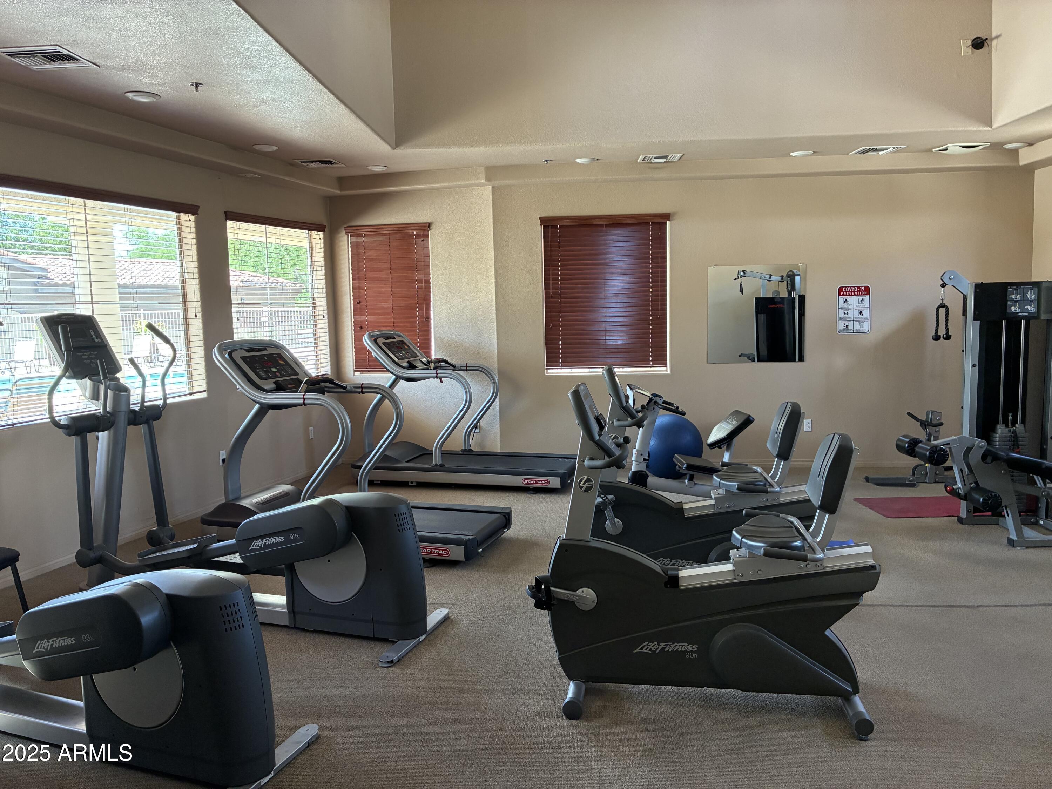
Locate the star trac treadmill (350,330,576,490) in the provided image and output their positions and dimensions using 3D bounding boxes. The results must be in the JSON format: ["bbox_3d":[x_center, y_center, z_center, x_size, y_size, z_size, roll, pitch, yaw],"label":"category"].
[{"bbox_3d":[-0.551,0.103,7.243,2.090,1.410,0.810,1,7,18],"label":"star trac treadmill"}]

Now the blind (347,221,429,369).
[{"bbox_3d":[-1.346,-0.945,7.827,0.896,1.444,0.090,0,6,14],"label":"blind"}]

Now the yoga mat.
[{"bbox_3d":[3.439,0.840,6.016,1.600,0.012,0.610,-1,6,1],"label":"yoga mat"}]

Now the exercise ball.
[{"bbox_3d":[1.333,0.479,7.230,0.589,0.589,0.589,-1,6,3],"label":"exercise ball"}]

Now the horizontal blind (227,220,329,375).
[{"bbox_3d":[-2.238,-0.833,7.295,0.060,1.450,1.470,1,7,18],"label":"horizontal blind"}]

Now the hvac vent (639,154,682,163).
[{"bbox_3d":[1.167,-2.047,6.849,0.360,0.030,0.310,-1,6,3],"label":"hvac vent"}]

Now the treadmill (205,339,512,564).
[{"bbox_3d":[-1.204,0.320,5.407,2.090,1.410,0.810,1,7,19],"label":"treadmill"}]

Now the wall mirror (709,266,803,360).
[{"bbox_3d":[2.169,-0.752,7.428,0.914,0.914,0.020,-1,6,3],"label":"wall mirror"}]

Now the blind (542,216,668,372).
[{"bbox_3d":[0.762,-0.964,7.499,1.216,1.444,0.090,-1,6,3],"label":"blind"}]

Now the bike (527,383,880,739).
[{"bbox_3d":[0.700,0.581,3.186,1.330,1.260,0.620,0,6,10],"label":"bike"}]

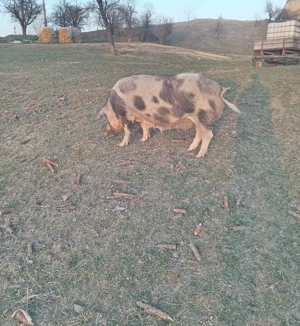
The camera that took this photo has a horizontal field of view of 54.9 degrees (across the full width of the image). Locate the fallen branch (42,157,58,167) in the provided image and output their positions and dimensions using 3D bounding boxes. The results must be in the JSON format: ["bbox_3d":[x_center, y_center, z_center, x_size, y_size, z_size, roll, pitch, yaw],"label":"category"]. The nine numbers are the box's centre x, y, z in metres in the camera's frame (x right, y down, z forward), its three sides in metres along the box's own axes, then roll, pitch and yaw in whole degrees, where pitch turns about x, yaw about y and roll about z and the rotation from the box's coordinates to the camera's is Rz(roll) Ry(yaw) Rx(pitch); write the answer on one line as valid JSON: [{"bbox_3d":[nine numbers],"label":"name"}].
[{"bbox_3d":[-1.008,-0.009,2.929,0.250,0.034,0.037,18,29,37],"label":"fallen branch"}]

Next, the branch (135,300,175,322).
[{"bbox_3d":[0.027,0.791,1.532,0.230,0.034,0.034,13,26,28],"label":"branch"}]

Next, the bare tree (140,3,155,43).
[{"bbox_3d":[-0.251,-15.992,33.000,1.600,4.000,1.600,-1,22,0],"label":"bare tree"}]

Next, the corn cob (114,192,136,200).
[{"bbox_3d":[-0.230,0.305,2.684,0.222,0.036,0.036,5,23,12],"label":"corn cob"}]

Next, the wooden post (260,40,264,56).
[{"bbox_3d":[5.218,-5.325,13.400,0.110,0.680,0.090,11,24,26],"label":"wooden post"}]

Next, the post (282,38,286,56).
[{"bbox_3d":[6.006,-5.157,12.900,0.110,0.710,0.090,11,24,26],"label":"post"}]

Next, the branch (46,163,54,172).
[{"bbox_3d":[-1.135,0.052,3.287,0.035,0.035,0.232,-15,27,-31],"label":"branch"}]

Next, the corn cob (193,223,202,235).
[{"bbox_3d":[0.369,0.507,2.205,0.036,0.036,0.129,9,24,20],"label":"corn cob"}]

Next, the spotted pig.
[{"bbox_3d":[0.197,-0.570,3.217,1.520,0.890,0.470,7,20,21],"label":"spotted pig"}]

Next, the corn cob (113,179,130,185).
[{"bbox_3d":[-0.249,0.165,2.512,0.156,0.032,0.035,9,24,20],"label":"corn cob"}]

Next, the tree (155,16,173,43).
[{"bbox_3d":[1.168,-11.552,25.000,1.558,2.458,1.558,-1,17,0],"label":"tree"}]

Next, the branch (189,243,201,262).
[{"bbox_3d":[0.309,0.609,1.966,0.033,0.033,0.161,-5,23,-12],"label":"branch"}]

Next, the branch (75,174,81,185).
[{"bbox_3d":[-0.633,0.145,2.558,0.037,0.034,0.164,-3,23,-6],"label":"branch"}]

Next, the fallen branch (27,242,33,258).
[{"bbox_3d":[-0.701,0.506,1.688,0.037,0.034,0.118,-8,24,-19],"label":"fallen branch"}]

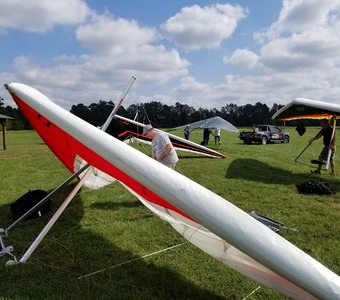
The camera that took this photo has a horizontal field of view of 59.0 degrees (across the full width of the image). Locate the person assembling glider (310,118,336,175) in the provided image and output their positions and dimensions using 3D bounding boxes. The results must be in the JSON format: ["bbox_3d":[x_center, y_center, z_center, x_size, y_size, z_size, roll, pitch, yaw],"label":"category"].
[{"bbox_3d":[5.003,-0.056,9.779,0.700,1.770,0.540,-3,5,-30],"label":"person assembling glider"}]

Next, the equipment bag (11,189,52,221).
[{"bbox_3d":[-2.550,1.003,5.552,0.460,0.360,0.660,3,5,30],"label":"equipment bag"}]

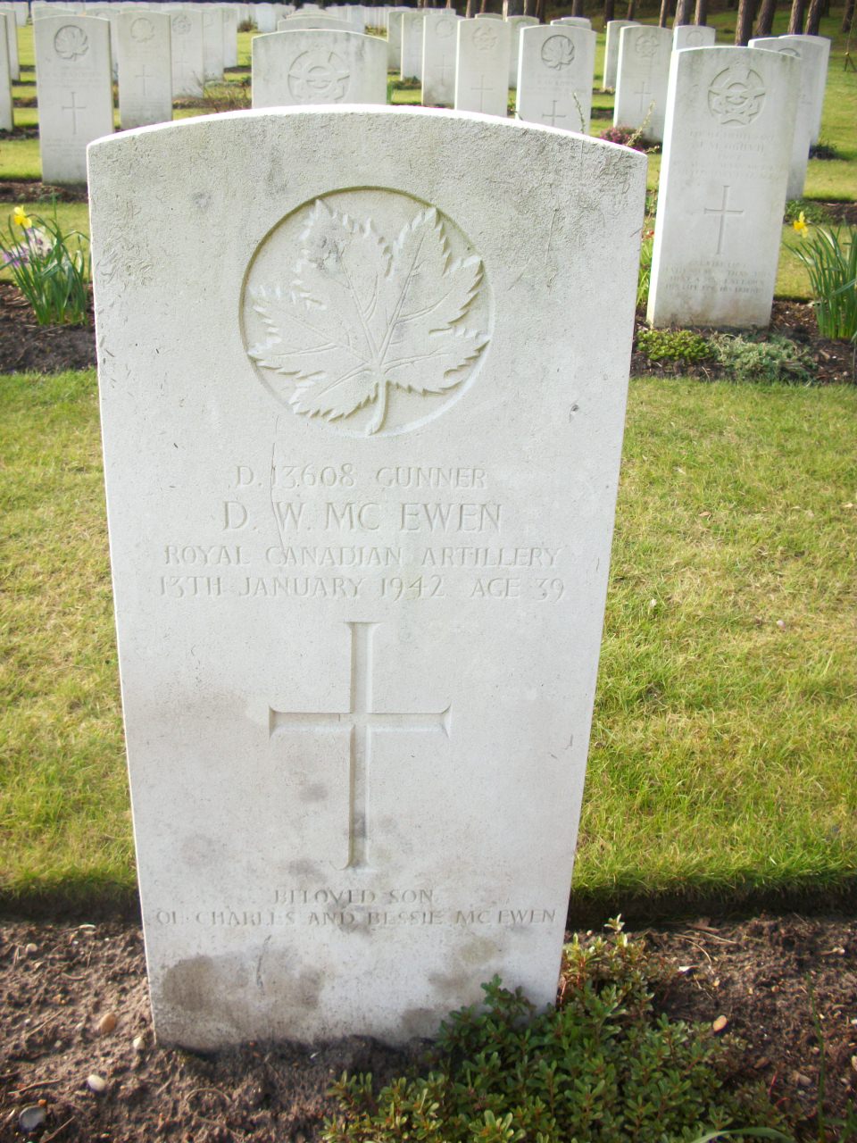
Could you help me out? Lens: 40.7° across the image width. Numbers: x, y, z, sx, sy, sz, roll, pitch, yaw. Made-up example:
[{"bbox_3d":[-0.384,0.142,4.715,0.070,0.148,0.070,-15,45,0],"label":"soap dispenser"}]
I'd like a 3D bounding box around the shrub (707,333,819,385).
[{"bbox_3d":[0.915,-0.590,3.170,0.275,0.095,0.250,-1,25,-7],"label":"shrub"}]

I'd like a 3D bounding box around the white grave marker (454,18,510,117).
[{"bbox_3d":[0.403,-3.670,8.625,0.381,0.830,0.080,-1,25,-7],"label":"white grave marker"}]

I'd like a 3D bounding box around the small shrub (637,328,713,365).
[{"bbox_3d":[0.697,-0.647,3.290,0.215,0.078,0.180,-1,25,-7],"label":"small shrub"}]

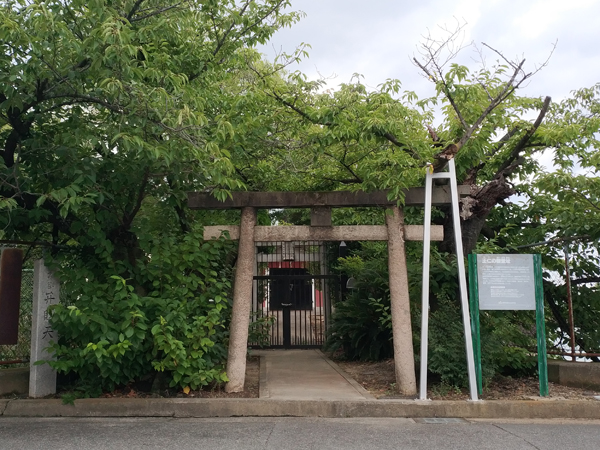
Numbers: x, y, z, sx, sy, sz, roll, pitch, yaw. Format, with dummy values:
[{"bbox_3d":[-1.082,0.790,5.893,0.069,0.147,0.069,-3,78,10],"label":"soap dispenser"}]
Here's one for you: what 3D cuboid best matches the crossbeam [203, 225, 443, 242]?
[{"bbox_3d":[0.269,0.114,7.039,3.004,0.165,0.170,-1,-6,3],"label":"crossbeam"}]

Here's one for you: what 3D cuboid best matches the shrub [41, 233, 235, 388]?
[{"bbox_3d":[-1.984,1.110,7.315,2.041,1.952,1.300,-1,-6,2],"label":"shrub"}]

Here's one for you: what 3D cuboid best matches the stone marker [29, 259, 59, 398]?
[{"bbox_3d":[-3.137,1.247,6.829,0.190,1.657,0.240,-6,-8,44],"label":"stone marker"}]

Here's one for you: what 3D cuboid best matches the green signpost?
[{"bbox_3d":[2.498,1.196,6.674,0.848,1.669,0.090,-1,-6,3],"label":"green signpost"}]

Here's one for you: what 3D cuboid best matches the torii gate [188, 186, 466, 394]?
[{"bbox_3d":[0.311,0.818,6.969,3.364,2.490,0.260,-1,-6,3],"label":"torii gate"}]

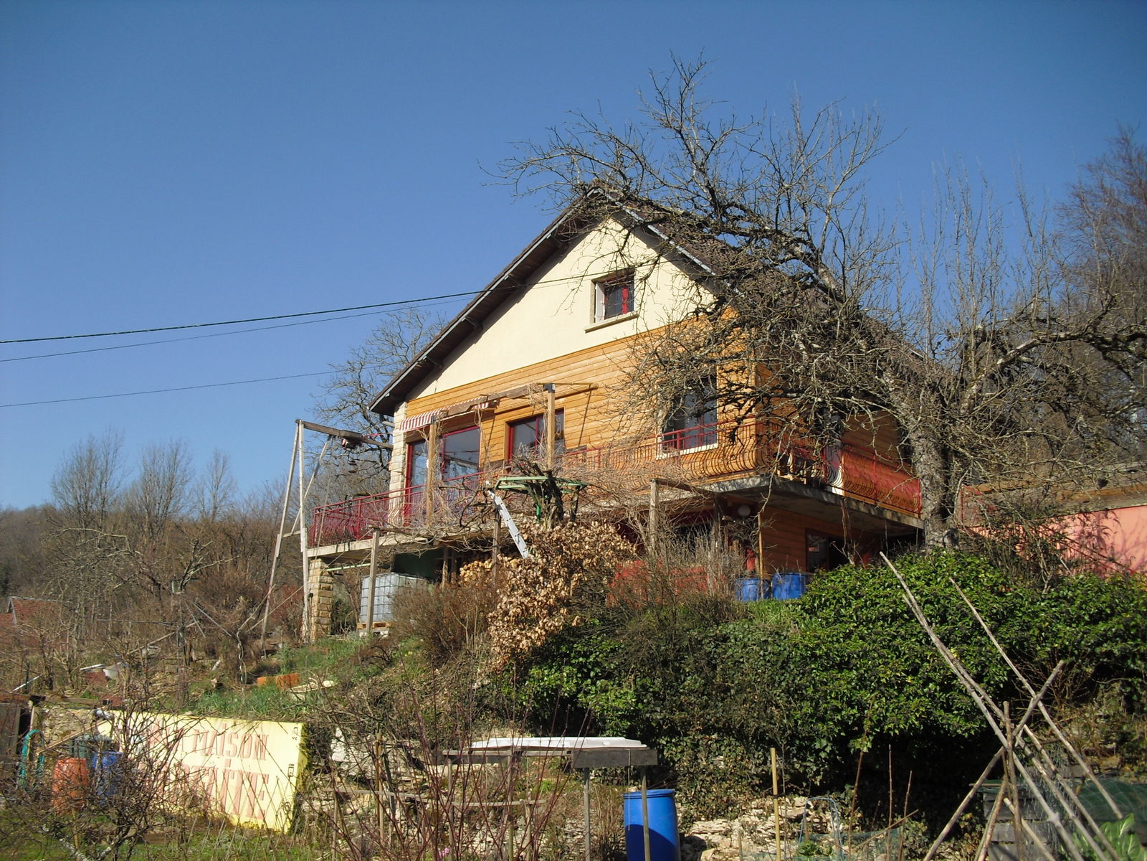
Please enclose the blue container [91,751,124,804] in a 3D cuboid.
[{"bbox_3d":[-8.446,6.296,21.600,0.580,0.920,0.580,-12,-20,41],"label":"blue container"}]

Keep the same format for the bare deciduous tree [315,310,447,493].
[{"bbox_3d":[-4.555,0.558,35.353,6.800,9.220,6.800,-12,-20,41],"label":"bare deciduous tree"}]

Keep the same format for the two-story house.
[{"bbox_3d":[2.631,0.761,27.719,12.474,8.930,11.907,-12,-20,41],"label":"two-story house"}]

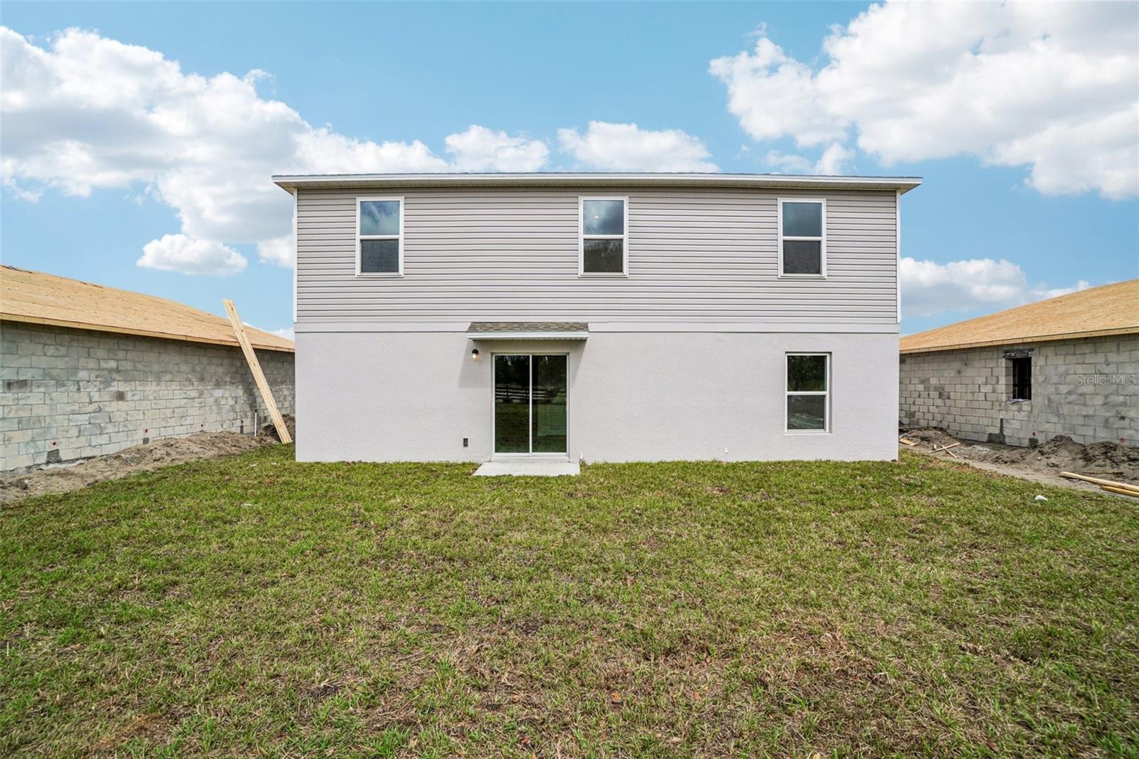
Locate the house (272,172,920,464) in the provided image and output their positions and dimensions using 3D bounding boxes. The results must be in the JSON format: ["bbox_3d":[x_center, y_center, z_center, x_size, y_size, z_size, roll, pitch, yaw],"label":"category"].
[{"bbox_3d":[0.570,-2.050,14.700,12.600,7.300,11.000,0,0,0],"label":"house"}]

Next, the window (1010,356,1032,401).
[{"bbox_3d":[10.340,0.010,10.920,0.170,1.010,0.620,0,0,0],"label":"window"}]

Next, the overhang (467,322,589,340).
[{"bbox_3d":[-0.790,-0.960,9.200,2.300,0.360,0.580,0,0,0],"label":"overhang"}]

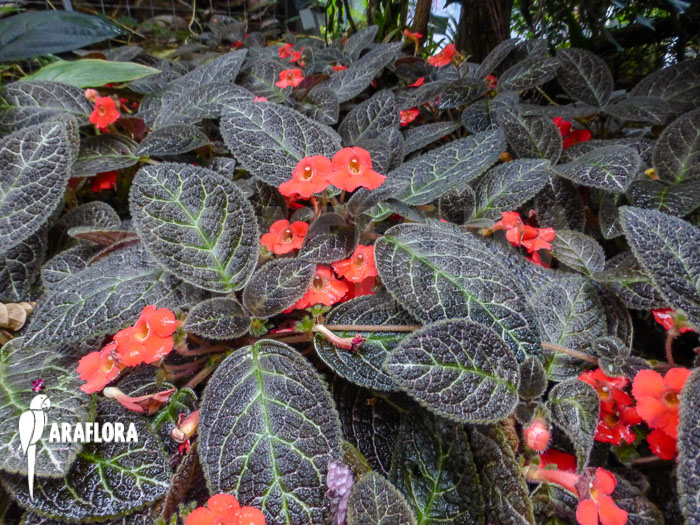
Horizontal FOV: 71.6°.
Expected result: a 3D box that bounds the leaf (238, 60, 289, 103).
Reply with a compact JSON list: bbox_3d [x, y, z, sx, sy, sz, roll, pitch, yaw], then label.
[{"bbox_3d":[-0.087,-0.181,0.486,0.040,0.010,0.076,-31,60,-29],"label":"leaf"}]

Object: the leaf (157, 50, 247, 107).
[{"bbox_3d":[-0.147,-0.183,0.485,0.055,0.016,0.118,32,63,22],"label":"leaf"}]

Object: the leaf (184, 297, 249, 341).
[{"bbox_3d":[-0.065,0.028,0.238,0.033,0.008,0.024,-8,57,-5],"label":"leaf"}]

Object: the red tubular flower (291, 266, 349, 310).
[{"bbox_3d":[-0.018,0.015,0.270,0.030,0.023,0.019,4,13,6],"label":"red tubular flower"}]

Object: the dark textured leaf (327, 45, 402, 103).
[{"bbox_3d":[0.013,-0.184,0.470,0.051,0.014,0.107,32,62,28],"label":"dark textured leaf"}]

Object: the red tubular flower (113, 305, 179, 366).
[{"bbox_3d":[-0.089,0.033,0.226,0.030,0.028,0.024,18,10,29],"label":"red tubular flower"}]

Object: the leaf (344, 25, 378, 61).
[{"bbox_3d":[0.013,-0.274,0.603,0.038,0.012,0.061,28,78,28],"label":"leaf"}]

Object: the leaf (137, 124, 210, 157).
[{"bbox_3d":[-0.137,-0.093,0.380,0.054,0.012,0.034,-10,50,-11],"label":"leaf"}]

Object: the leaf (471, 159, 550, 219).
[{"bbox_3d":[0.116,-0.057,0.358,0.079,0.014,0.040,-35,53,-14],"label":"leaf"}]

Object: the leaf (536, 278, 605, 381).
[{"bbox_3d":[0.129,0.039,0.286,0.040,0.010,0.075,29,61,11],"label":"leaf"}]

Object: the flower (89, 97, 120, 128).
[{"bbox_3d":[-0.225,-0.138,0.453,0.029,0.029,0.026,2,6,3],"label":"flower"}]

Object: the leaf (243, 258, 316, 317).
[{"bbox_3d":[-0.037,0.014,0.273,0.047,0.010,0.027,-39,68,-19],"label":"leaf"}]

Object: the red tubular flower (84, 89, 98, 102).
[{"bbox_3d":[-0.234,-0.151,0.440,0.013,0.013,0.017,-2,0,-3],"label":"red tubular flower"}]

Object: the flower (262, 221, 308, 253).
[{"bbox_3d":[-0.040,-0.015,0.297,0.028,0.021,0.019,-2,9,-3],"label":"flower"}]

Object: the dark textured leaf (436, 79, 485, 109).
[{"bbox_3d":[0.114,-0.174,0.503,0.072,0.013,0.042,-32,49,-22],"label":"dark textured leaf"}]

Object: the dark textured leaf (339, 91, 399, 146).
[{"bbox_3d":[0.014,-0.111,0.370,0.048,0.011,0.070,21,59,25],"label":"dark textured leaf"}]

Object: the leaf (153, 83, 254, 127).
[{"bbox_3d":[-0.146,-0.153,0.463,0.102,0.016,0.060,-27,51,-24],"label":"leaf"}]

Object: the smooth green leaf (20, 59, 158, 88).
[{"bbox_3d":[-0.269,-0.195,0.500,0.134,0.014,0.051,-8,50,-10],"label":"smooth green leaf"}]

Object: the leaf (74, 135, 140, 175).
[{"bbox_3d":[-0.186,-0.079,0.367,0.049,0.012,0.042,-11,42,-18],"label":"leaf"}]

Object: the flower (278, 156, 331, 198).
[{"bbox_3d":[-0.025,-0.054,0.308,0.032,0.028,0.028,7,7,11],"label":"flower"}]

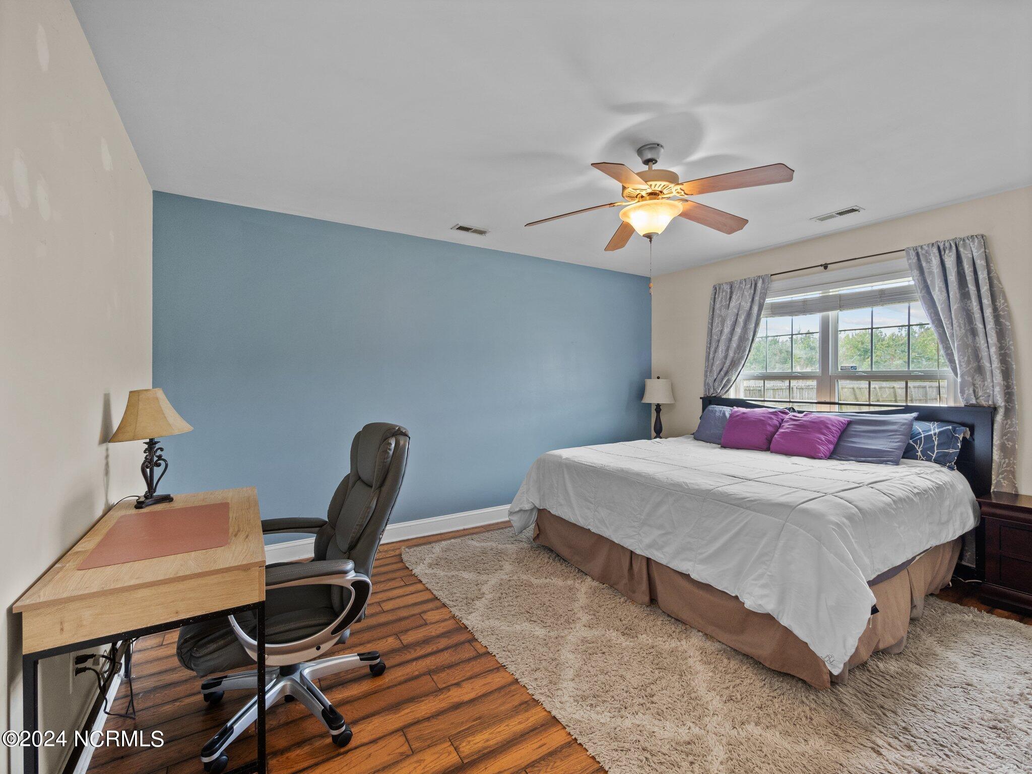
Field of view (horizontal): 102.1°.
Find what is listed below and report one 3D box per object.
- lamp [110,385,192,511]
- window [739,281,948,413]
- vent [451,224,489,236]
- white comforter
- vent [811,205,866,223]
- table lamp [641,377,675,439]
[{"bbox_3d":[-1.612,0.258,1.878,0.253,0.507,0.353,0,1,-33],"label":"lamp"},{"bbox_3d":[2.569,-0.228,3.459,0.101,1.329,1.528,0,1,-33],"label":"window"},{"bbox_3d":[-0.348,-1.243,3.332,0.303,0.026,0.142,0,1,-33],"label":"vent"},{"bbox_3d":[1.398,0.826,2.996,1.839,0.618,2.204,0,1,-33],"label":"white comforter"},{"bbox_3d":[2.314,-1.237,3.013,0.147,0.026,0.299,0,1,-33],"label":"vent"},{"bbox_3d":[1.514,0.252,4.467,0.354,0.702,0.343,0,1,-33],"label":"table lamp"}]

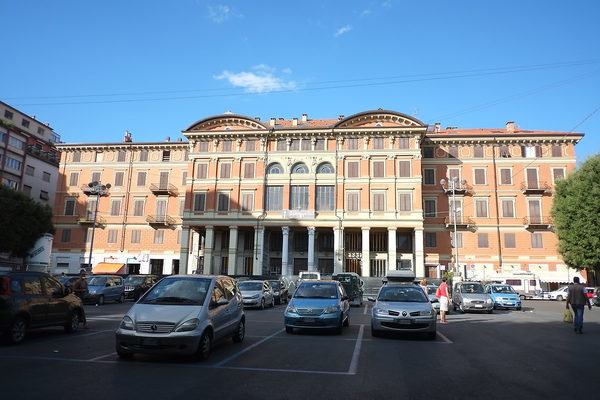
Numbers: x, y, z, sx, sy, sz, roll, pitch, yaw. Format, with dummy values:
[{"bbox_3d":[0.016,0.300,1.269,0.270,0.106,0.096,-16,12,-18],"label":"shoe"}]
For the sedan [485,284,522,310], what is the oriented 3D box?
[{"bbox_3d":[13.025,6.234,28.968,1.600,1.540,3.540,-1,-11,11],"label":"sedan"}]

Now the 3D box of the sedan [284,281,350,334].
[{"bbox_3d":[0.645,3.337,14.320,1.670,1.510,3.850,-1,-10,10],"label":"sedan"}]

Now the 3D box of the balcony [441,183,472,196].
[{"bbox_3d":[18.689,-1.298,53.749,2.725,1.393,1.000,0,-11,7],"label":"balcony"}]

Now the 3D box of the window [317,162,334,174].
[{"bbox_3d":[3.125,-3.815,54.500,2.250,1.500,0.350,0,-11,8],"label":"window"}]

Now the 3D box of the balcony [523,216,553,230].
[{"bbox_3d":[29.959,2.950,57.086,3.300,1.600,1.150,0,-10,6],"label":"balcony"}]

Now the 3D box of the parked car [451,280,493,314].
[{"bbox_3d":[10.117,5.667,26.418,1.780,1.660,4.400,-1,-11,14],"label":"parked car"}]

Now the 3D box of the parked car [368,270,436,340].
[{"bbox_3d":[3.226,3.196,14.147,1.800,1.850,4.450,-1,-11,12],"label":"parked car"}]

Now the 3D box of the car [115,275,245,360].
[{"bbox_3d":[-2.359,2.415,9.680,1.740,1.580,3.600,0,-11,8],"label":"car"}]

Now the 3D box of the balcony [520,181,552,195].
[{"bbox_3d":[27.471,-1.426,52.667,2.768,1.330,1.000,0,-11,7],"label":"balcony"}]

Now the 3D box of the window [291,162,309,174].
[{"bbox_3d":[0.065,-4.035,57.868,2.378,1.597,0.400,0,-10,6],"label":"window"}]

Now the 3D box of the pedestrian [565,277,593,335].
[{"bbox_3d":[8.996,3.450,14.670,0.680,1.770,0.460,-2,-11,18],"label":"pedestrian"}]

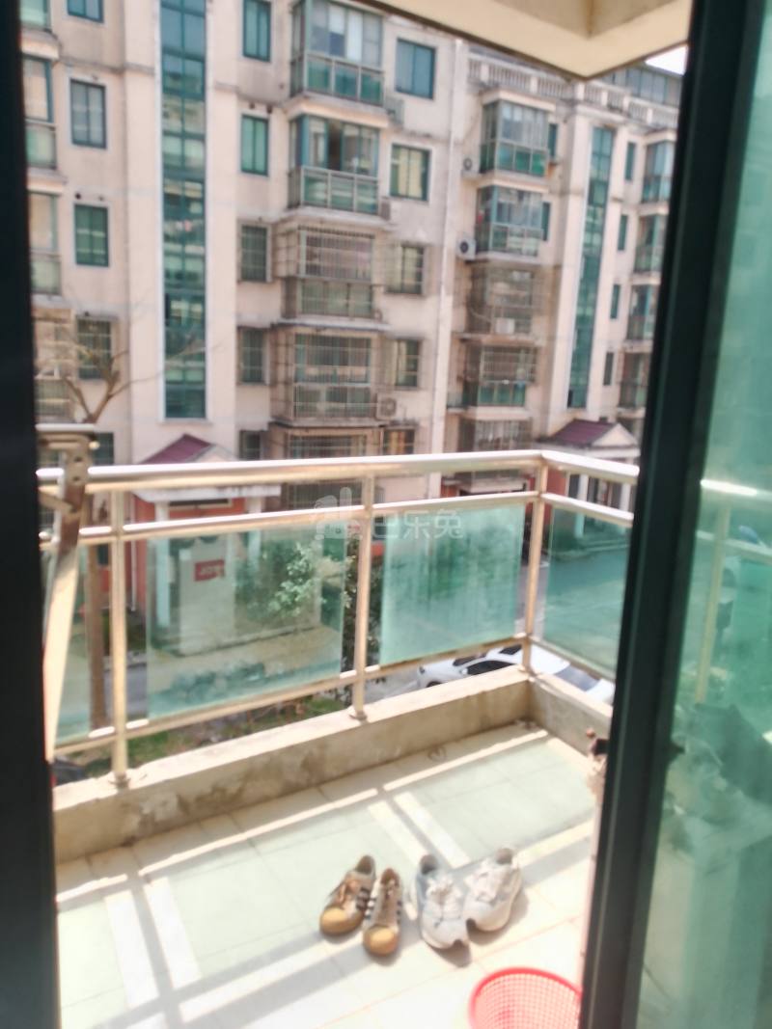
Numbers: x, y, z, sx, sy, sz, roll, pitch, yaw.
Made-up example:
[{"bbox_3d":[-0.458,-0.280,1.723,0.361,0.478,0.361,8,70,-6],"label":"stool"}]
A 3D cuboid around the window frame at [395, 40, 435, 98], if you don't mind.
[{"bbox_3d":[0.868,-13.372,24.121,1.391,1.464,0.120,-4,13,-29],"label":"window frame"}]

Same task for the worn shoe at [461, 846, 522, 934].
[{"bbox_3d":[0.314,1.031,2.248,0.118,0.110,0.275,8,13,22],"label":"worn shoe"}]

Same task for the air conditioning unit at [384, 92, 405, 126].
[{"bbox_3d":[0.110,-11.853,23.673,0.770,0.660,0.320,-4,13,-29],"label":"air conditioning unit"}]

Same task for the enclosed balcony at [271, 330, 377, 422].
[{"bbox_3d":[-1.857,-4.128,24.155,2.650,2.550,1.500,-4,13,-30],"label":"enclosed balcony"}]

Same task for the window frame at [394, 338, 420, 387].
[{"bbox_3d":[0.705,-4.912,26.084,0.847,1.571,0.150,-4,13,-30],"label":"window frame"}]

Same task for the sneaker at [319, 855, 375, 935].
[{"bbox_3d":[-0.098,1.025,2.199,0.100,0.100,0.255,8,13,23],"label":"sneaker"}]

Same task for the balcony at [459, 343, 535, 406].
[{"bbox_3d":[4.576,-5.626,32.629,2.650,2.400,1.200,-4,13,-30],"label":"balcony"}]

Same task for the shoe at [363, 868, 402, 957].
[{"bbox_3d":[0.000,0.990,2.033,0.093,0.100,0.255,3,11,4],"label":"shoe"}]

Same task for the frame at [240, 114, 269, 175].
[{"bbox_3d":[-3.649,-10.254,22.294,0.832,1.493,0.120,-4,13,-29],"label":"frame"}]

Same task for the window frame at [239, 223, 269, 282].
[{"bbox_3d":[-3.755,-7.466,22.889,0.795,1.545,0.150,-4,13,-30],"label":"window frame"}]

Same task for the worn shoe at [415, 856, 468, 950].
[{"bbox_3d":[0.132,0.982,2.068,0.110,0.115,0.280,1,11,-7],"label":"worn shoe"}]

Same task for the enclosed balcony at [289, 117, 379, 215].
[{"bbox_3d":[-1.504,-9.786,22.819,2.380,2.300,1.060,-4,13,-30],"label":"enclosed balcony"}]

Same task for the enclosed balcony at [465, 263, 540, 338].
[{"bbox_3d":[4.599,-8.330,31.354,2.600,2.450,1.150,-4,13,-29],"label":"enclosed balcony"}]

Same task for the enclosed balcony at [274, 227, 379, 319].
[{"bbox_3d":[-1.686,-6.947,23.279,2.570,2.380,1.500,-4,13,-29],"label":"enclosed balcony"}]

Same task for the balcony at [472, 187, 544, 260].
[{"bbox_3d":[4.777,-11.299,31.436,2.380,2.400,1.150,-4,13,-30],"label":"balcony"}]

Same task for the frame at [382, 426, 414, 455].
[{"bbox_3d":[0.348,-2.076,26.426,1.345,1.471,0.150,-4,13,-29],"label":"frame"}]

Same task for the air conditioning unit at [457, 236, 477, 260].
[{"bbox_3d":[3.021,-9.993,30.275,0.770,0.620,0.320,-4,13,-29],"label":"air conditioning unit"}]

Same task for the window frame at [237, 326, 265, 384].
[{"bbox_3d":[-3.928,-4.635,23.429,0.756,1.626,0.150,-4,13,-30],"label":"window frame"}]

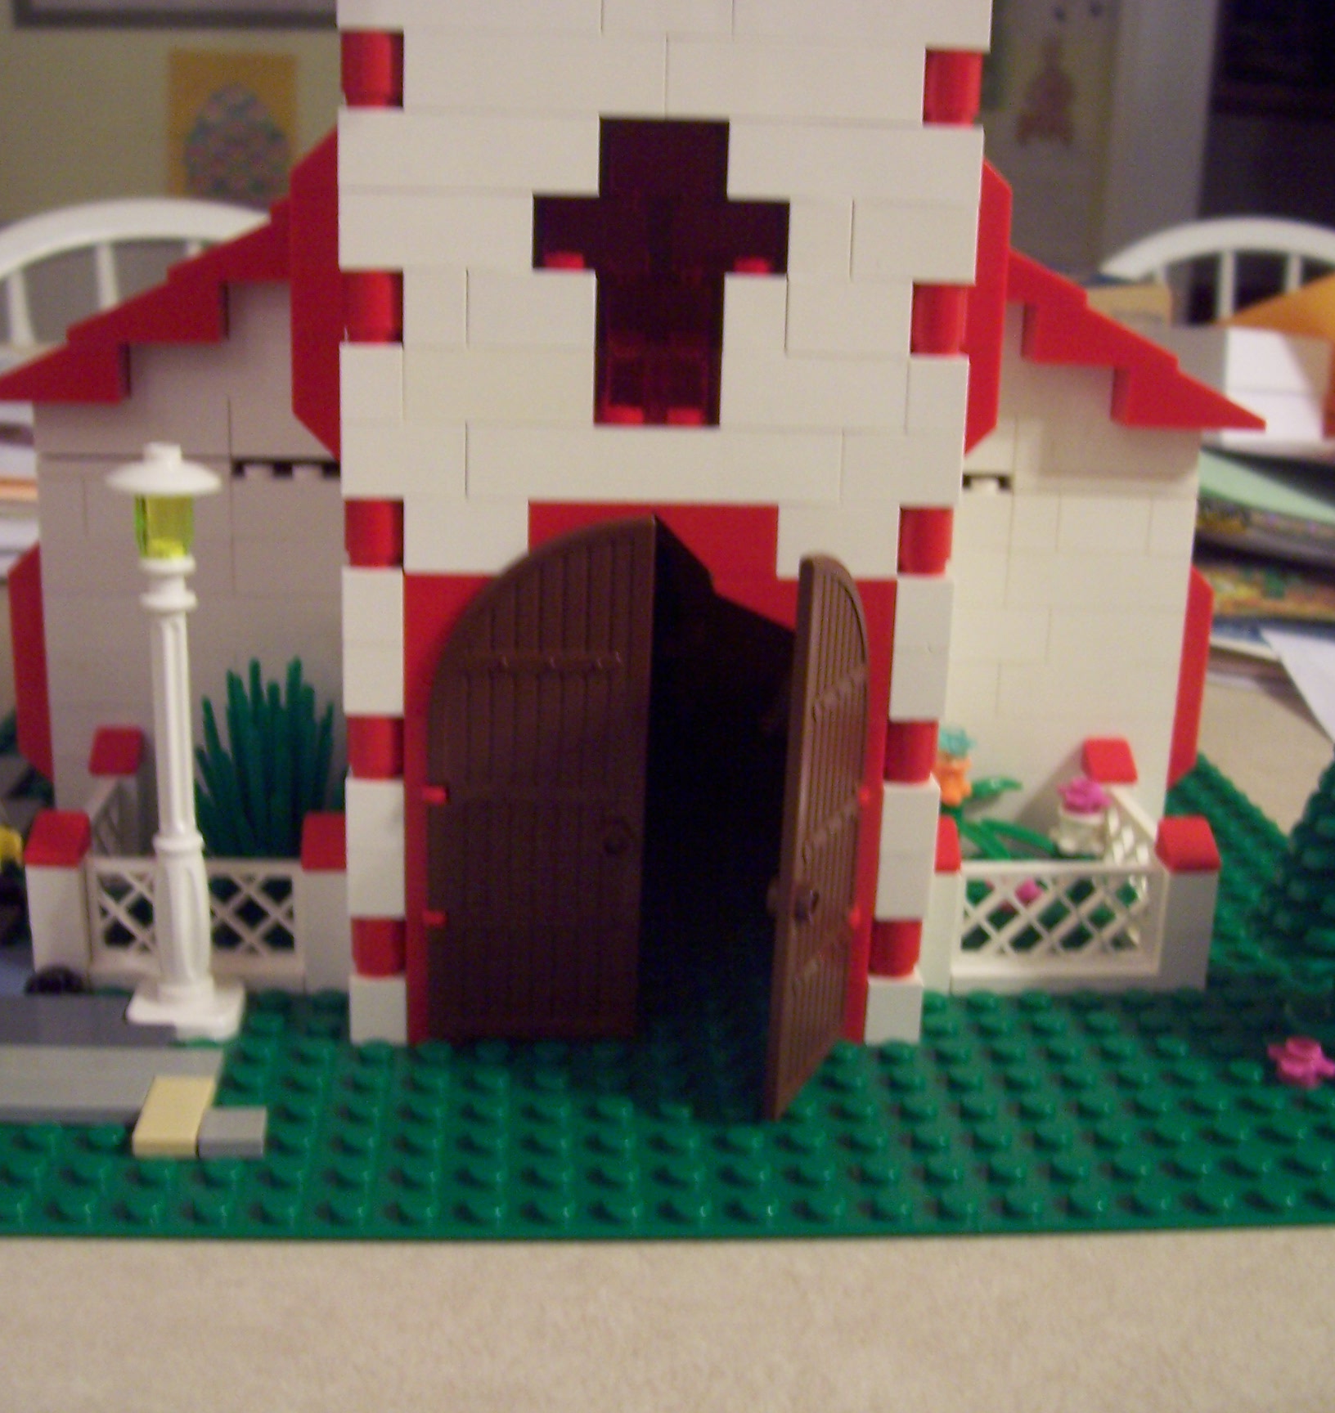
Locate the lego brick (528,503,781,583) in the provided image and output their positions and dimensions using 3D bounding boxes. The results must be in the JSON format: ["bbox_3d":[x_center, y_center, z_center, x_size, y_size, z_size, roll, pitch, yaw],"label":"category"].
[{"bbox_3d":[-0.002,-0.023,0.243,0.032,0.010,0.008,1,16,-4],"label":"lego brick"}]

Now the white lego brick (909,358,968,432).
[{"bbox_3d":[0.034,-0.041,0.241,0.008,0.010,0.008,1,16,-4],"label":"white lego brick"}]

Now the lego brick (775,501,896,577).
[{"bbox_3d":[0.022,-0.023,0.245,0.016,0.010,0.008,1,15,-4],"label":"lego brick"}]

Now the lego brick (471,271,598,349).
[{"bbox_3d":[-0.017,-0.050,0.234,0.016,0.010,0.008,1,16,-4],"label":"lego brick"}]

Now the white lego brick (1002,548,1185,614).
[{"bbox_3d":[0.073,-0.022,0.318,0.032,0.010,0.008,1,17,-4],"label":"white lego brick"}]

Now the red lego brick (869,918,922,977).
[{"bbox_3d":[0.032,0.033,0.262,0.008,0.010,0.008,1,16,-4],"label":"red lego brick"}]

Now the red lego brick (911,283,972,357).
[{"bbox_3d":[0.035,-0.050,0.238,0.008,0.010,0.008,1,16,-4],"label":"red lego brick"}]

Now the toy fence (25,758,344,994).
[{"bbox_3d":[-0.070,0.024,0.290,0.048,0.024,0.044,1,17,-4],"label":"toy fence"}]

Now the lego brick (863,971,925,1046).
[{"bbox_3d":[0.032,0.042,0.264,0.008,0.010,0.008,1,17,-4],"label":"lego brick"}]

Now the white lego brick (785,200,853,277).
[{"bbox_3d":[0.019,-0.059,0.232,0.008,0.010,0.008,1,17,-4],"label":"white lego brick"}]

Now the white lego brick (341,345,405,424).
[{"bbox_3d":[-0.037,-0.041,0.233,0.008,0.010,0.008,1,17,-4],"label":"white lego brick"}]

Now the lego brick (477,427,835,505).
[{"bbox_3d":[-0.002,-0.032,0.241,0.048,0.010,0.008,1,16,-4],"label":"lego brick"}]

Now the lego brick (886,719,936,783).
[{"bbox_3d":[0.033,0.005,0.256,0.008,0.010,0.008,1,17,-4],"label":"lego brick"}]

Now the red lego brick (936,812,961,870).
[{"bbox_3d":[0.039,0.020,0.274,0.008,0.007,0.008,1,17,-4],"label":"red lego brick"}]

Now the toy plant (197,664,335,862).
[{"bbox_3d":[-0.063,0.014,0.289,0.030,0.043,0.027,1,17,-4],"label":"toy plant"}]

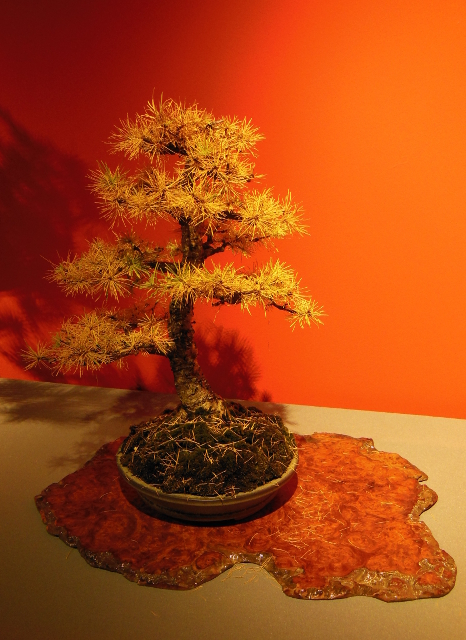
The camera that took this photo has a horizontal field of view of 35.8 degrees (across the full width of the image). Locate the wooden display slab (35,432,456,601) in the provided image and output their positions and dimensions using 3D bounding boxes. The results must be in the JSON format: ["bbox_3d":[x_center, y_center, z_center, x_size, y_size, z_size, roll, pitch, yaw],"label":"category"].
[{"bbox_3d":[0.006,0.288,1.157,0.638,0.025,0.405,2,21,6],"label":"wooden display slab"}]

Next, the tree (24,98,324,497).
[{"bbox_3d":[-0.092,-0.038,1.057,0.455,0.550,0.370,2,21,6],"label":"tree"}]

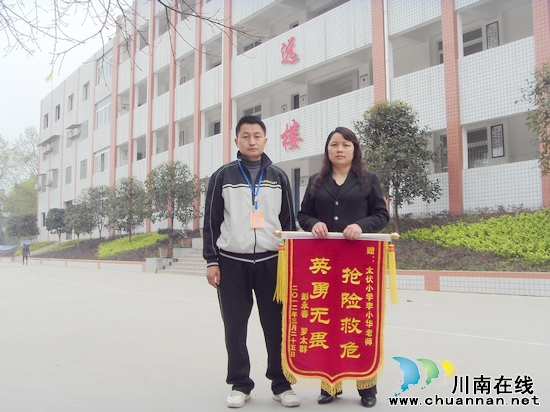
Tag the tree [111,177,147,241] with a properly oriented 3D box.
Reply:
[{"bbox_3d":[-8.462,0.167,36.146,2.150,3.803,2.150,0,-4,0],"label":"tree"}]

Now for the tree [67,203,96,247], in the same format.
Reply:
[{"bbox_3d":[-12.974,1.247,41.314,2.000,2.970,2.000,0,-4,0],"label":"tree"}]

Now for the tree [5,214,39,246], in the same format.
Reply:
[{"bbox_3d":[-22.265,2.135,54.617,2.900,3.042,2.700,0,-4,0],"label":"tree"}]

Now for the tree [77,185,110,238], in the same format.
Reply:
[{"bbox_3d":[-12.184,0.355,42.642,2.500,3.692,2.500,0,-4,0],"label":"tree"}]

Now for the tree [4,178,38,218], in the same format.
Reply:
[{"bbox_3d":[-31.239,0.842,76.346,5.500,9.017,5.500,0,-4,0],"label":"tree"}]

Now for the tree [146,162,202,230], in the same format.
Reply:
[{"bbox_3d":[-5.374,-0.406,32.755,2.900,4.035,2.800,0,-4,0],"label":"tree"}]

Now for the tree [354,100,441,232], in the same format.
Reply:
[{"bbox_3d":[3.772,-1.230,19.260,2.650,4.168,2.600,0,-4,0],"label":"tree"}]

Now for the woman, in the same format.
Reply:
[{"bbox_3d":[0.396,0.332,3.632,0.530,1.605,0.360,0,-4,3],"label":"woman"}]

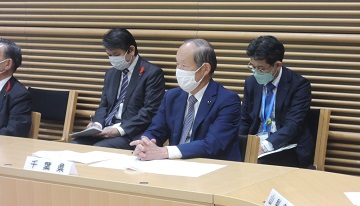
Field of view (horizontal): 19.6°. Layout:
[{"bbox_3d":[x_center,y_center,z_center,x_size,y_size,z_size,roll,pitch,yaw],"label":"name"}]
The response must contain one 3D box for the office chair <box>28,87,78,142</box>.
[{"bbox_3d":[-1.058,0.327,6.887,0.530,0.791,0.570,4,7,36],"label":"office chair"}]

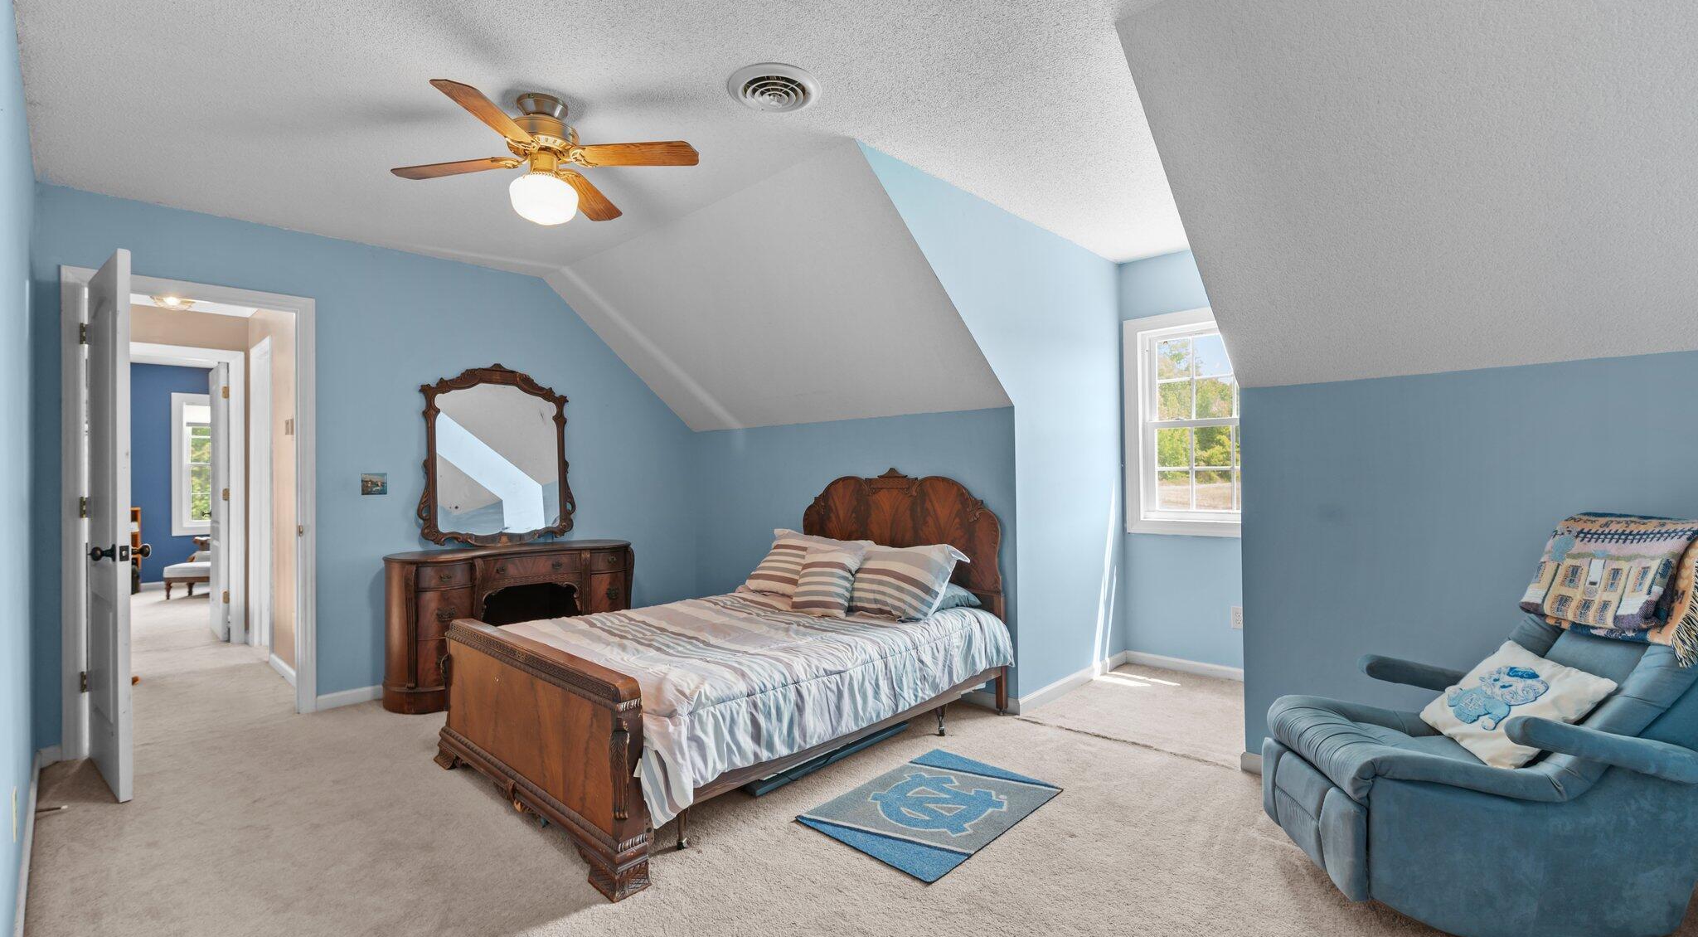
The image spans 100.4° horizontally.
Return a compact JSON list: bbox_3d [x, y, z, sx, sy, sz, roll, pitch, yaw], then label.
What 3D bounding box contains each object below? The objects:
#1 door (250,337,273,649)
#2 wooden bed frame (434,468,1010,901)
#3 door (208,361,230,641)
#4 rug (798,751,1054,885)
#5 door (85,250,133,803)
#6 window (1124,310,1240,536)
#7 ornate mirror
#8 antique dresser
[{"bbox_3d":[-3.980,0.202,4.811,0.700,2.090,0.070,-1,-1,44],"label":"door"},{"bbox_3d":[-0.467,0.610,3.203,1.490,1.215,2.090,-1,-1,44],"label":"wooden bed frame"},{"bbox_3d":[-4.824,0.249,5.408,0.713,2.030,0.040,-1,-1,43],"label":"door"},{"bbox_3d":[0.305,1.201,2.538,0.580,0.010,0.820,-1,-1,44],"label":"rug"},{"bbox_3d":[-2.952,0.213,2.822,0.715,2.030,0.040,-1,-1,37],"label":"door"},{"bbox_3d":[2.093,-0.270,4.093,0.970,1.320,0.100,-1,-1,43],"label":"window"},{"bbox_3d":[-2.049,-0.075,4.194,0.060,1.080,0.890,-1,-1,44],"label":"ornate mirror"},{"bbox_3d":[-1.872,0.849,4.030,0.490,0.775,1.260,-1,-1,44],"label":"antique dresser"}]

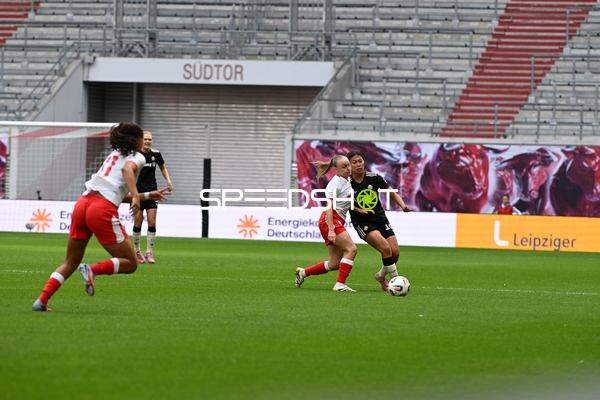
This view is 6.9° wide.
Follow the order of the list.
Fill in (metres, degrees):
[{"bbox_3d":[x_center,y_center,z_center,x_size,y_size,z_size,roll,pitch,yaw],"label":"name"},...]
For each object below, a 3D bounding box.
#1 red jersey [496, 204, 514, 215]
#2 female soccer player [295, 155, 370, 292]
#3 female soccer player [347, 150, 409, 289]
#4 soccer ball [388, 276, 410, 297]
[{"bbox_3d":[4.788,0.361,116.500,0.420,0.500,0.250,2,0,10],"label":"red jersey"},{"bbox_3d":[0.368,0.260,54.900,0.850,1.500,0.520,2,0,33],"label":"female soccer player"},{"bbox_3d":[0.874,0.232,55.300,0.740,1.570,0.600,2,0,-12],"label":"female soccer player"},{"bbox_3d":[1.031,0.898,51.900,0.220,0.220,0.220,2,0,0],"label":"soccer ball"}]

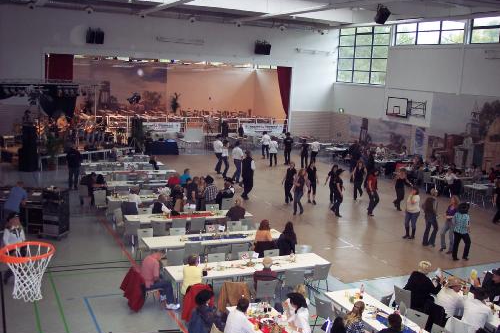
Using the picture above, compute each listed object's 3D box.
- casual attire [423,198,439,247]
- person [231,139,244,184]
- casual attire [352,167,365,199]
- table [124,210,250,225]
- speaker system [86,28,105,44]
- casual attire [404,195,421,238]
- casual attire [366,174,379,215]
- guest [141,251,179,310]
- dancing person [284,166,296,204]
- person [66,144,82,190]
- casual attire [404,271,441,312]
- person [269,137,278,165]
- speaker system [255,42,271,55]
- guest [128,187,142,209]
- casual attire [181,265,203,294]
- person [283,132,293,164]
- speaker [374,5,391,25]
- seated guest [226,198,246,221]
[{"bbox_3d":[5.527,1.648,17.011,0.420,1.470,0.480,-2,11,-29],"label":"casual attire"},{"bbox_3d":[-0.537,-0.222,25.190,0.560,1.820,0.500,9,11,30],"label":"person"},{"bbox_3d":[4.478,0.622,23.008,0.500,1.430,0.420,2,9,-5],"label":"casual attire"},{"bbox_3d":[-1.712,1.773,16.228,3.563,0.740,0.818,-1,10,-25],"label":"table"},{"bbox_3d":[-8.393,-7.073,30.602,1.000,0.850,0.550,-1,10,-25],"label":"speaker system"},{"bbox_3d":[5.220,1.583,17.964,0.500,1.400,0.420,9,11,32],"label":"casual attire"},{"bbox_3d":[4.448,0.976,20.245,0.500,1.540,0.500,6,10,20],"label":"casual attire"},{"bbox_3d":[-1.841,2.303,11.535,0.800,1.200,0.480,-1,10,-25],"label":"guest"},{"bbox_3d":[1.553,0.618,21.867,0.520,1.630,0.430,5,10,11],"label":"dancing person"},{"bbox_3d":[-6.976,0.009,22.267,0.580,1.800,0.400,2,10,-6],"label":"person"},{"bbox_3d":[3.458,2.485,11.291,0.620,0.800,0.550,-2,11,-26],"label":"casual attire"},{"bbox_3d":[1.309,-0.771,30.301,0.500,1.520,0.330,-1,10,-25],"label":"person"},{"bbox_3d":[0.805,-7.290,34.888,1.000,0.850,0.600,-1,10,-25],"label":"speaker system"},{"bbox_3d":[-3.540,1.237,17.337,0.500,1.250,0.750,-1,10,-25],"label":"guest"},{"bbox_3d":[-1.167,2.233,11.330,0.460,0.620,0.360,-1,10,-22],"label":"casual attire"},{"bbox_3d":[2.120,-0.882,31.082,0.520,1.560,0.340,3,10,2],"label":"person"},{"bbox_3d":[4.998,-5.664,21.200,0.420,0.620,0.420,25,13,8],"label":"speaker"},{"bbox_3d":[-0.356,1.550,16.024,0.500,1.280,0.700,-3,11,-31],"label":"seated guest"}]

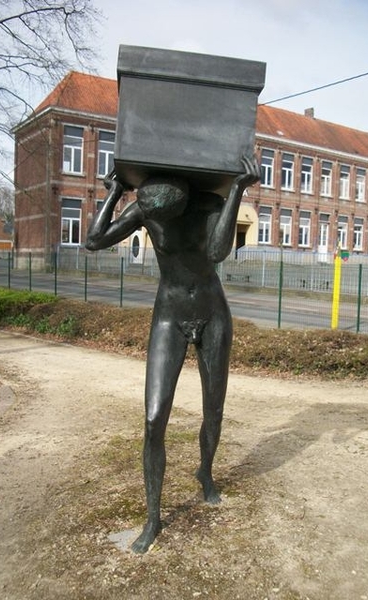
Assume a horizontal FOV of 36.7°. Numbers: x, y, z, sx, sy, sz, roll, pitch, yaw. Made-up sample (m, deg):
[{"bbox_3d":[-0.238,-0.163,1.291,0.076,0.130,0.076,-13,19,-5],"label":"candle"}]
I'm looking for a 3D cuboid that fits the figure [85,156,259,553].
[{"bbox_3d":[-0.112,0.289,3.018,0.858,1.954,0.992,2,4,0],"label":"figure"}]

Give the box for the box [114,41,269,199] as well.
[{"bbox_3d":[0.000,-0.831,2.701,0.651,0.503,0.526,5,-2,-5],"label":"box"}]

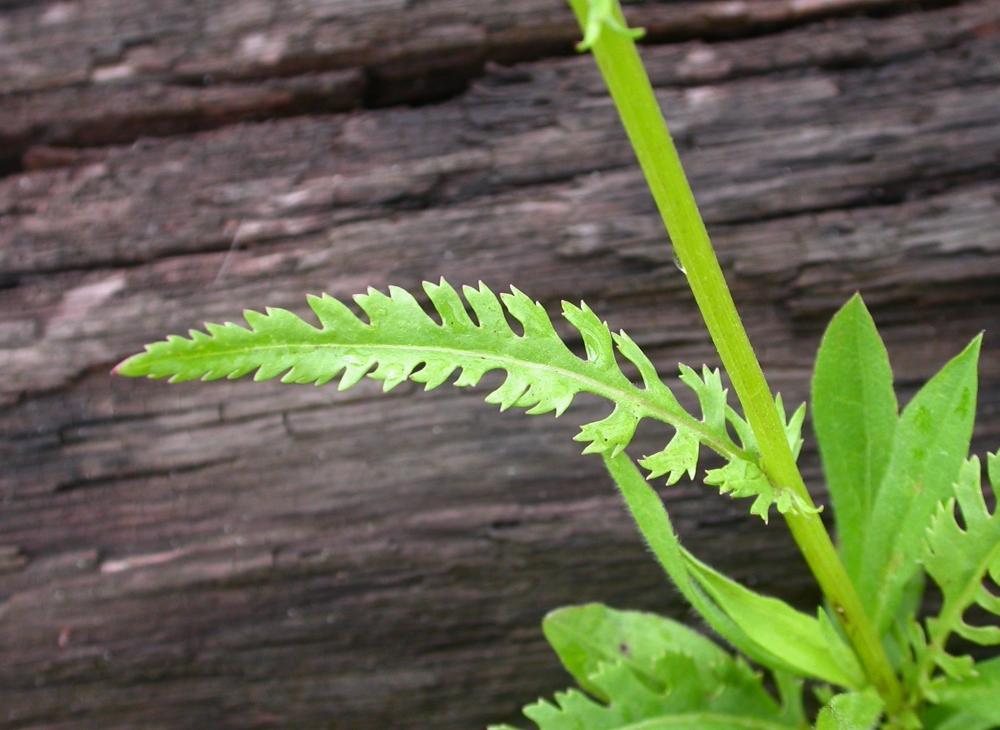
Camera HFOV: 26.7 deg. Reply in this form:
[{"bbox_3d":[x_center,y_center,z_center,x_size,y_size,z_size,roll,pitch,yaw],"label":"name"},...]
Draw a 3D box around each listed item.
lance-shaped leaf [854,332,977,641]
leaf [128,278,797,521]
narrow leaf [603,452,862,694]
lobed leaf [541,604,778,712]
[{"bbox_3d":[0.056,0.016,0.277,0.011,0.041,0.006,17,-7,11],"label":"lance-shaped leaf"},{"bbox_3d":[-0.005,0.003,0.262,0.087,0.011,0.023,10,56,-6],"label":"leaf"},{"bbox_3d":[0.030,0.026,0.268,0.010,0.045,0.012,-36,14,53],"label":"narrow leaf"},{"bbox_3d":[0.021,0.039,0.277,0.034,0.008,0.015,24,50,-6],"label":"lobed leaf"}]

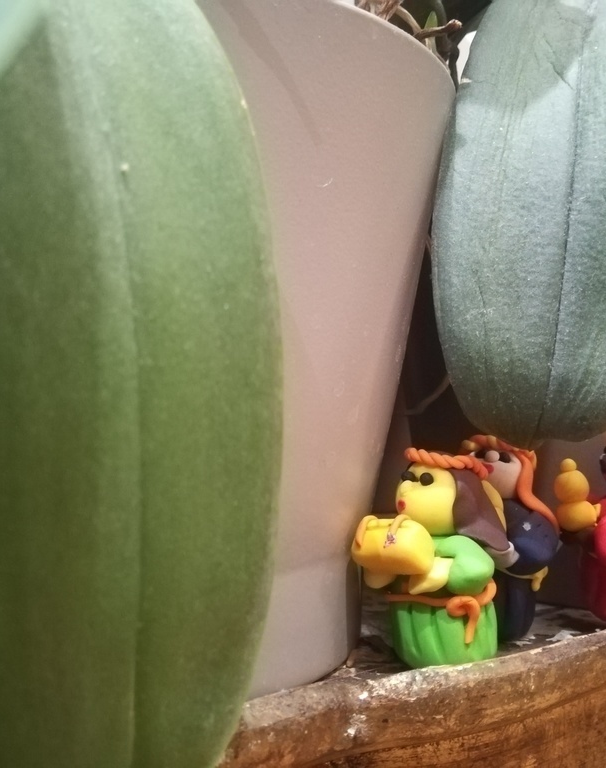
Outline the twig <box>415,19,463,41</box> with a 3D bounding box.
[{"bbox_3d":[0.028,-0.073,0.159,0.013,0.005,0.006,2,1,0],"label":"twig"}]

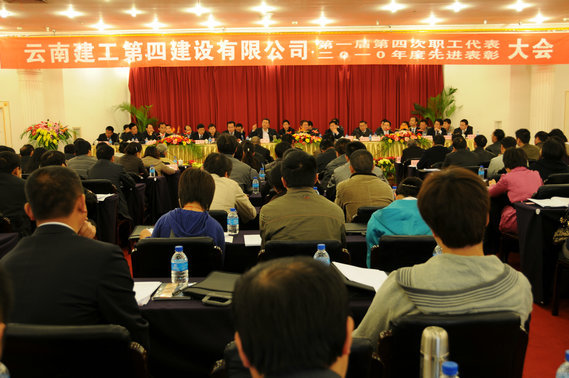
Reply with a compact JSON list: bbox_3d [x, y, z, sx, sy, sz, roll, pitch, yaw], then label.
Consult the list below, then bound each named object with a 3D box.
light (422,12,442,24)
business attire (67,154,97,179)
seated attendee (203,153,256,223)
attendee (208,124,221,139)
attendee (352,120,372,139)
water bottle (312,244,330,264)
[{"bbox_3d":[3.523,-4.024,14.686,0.220,0.120,0.220,-1,6,0],"label":"light"},{"bbox_3d":[-2.346,-0.090,7.236,0.480,0.620,0.400,0,7,6],"label":"business attire"},{"bbox_3d":[-0.408,0.352,4.358,0.500,1.214,0.850,-1,6,-10],"label":"seated attendee"},{"bbox_3d":[-1.663,-0.935,14.569,0.500,1.200,0.600,-1,7,0],"label":"attendee"},{"bbox_3d":[1.808,-0.934,14.182,0.520,1.260,0.700,-1,6,0],"label":"attendee"},{"bbox_3d":[0.155,0.304,2.540,0.066,0.157,0.066,0,6,0],"label":"water bottle"}]

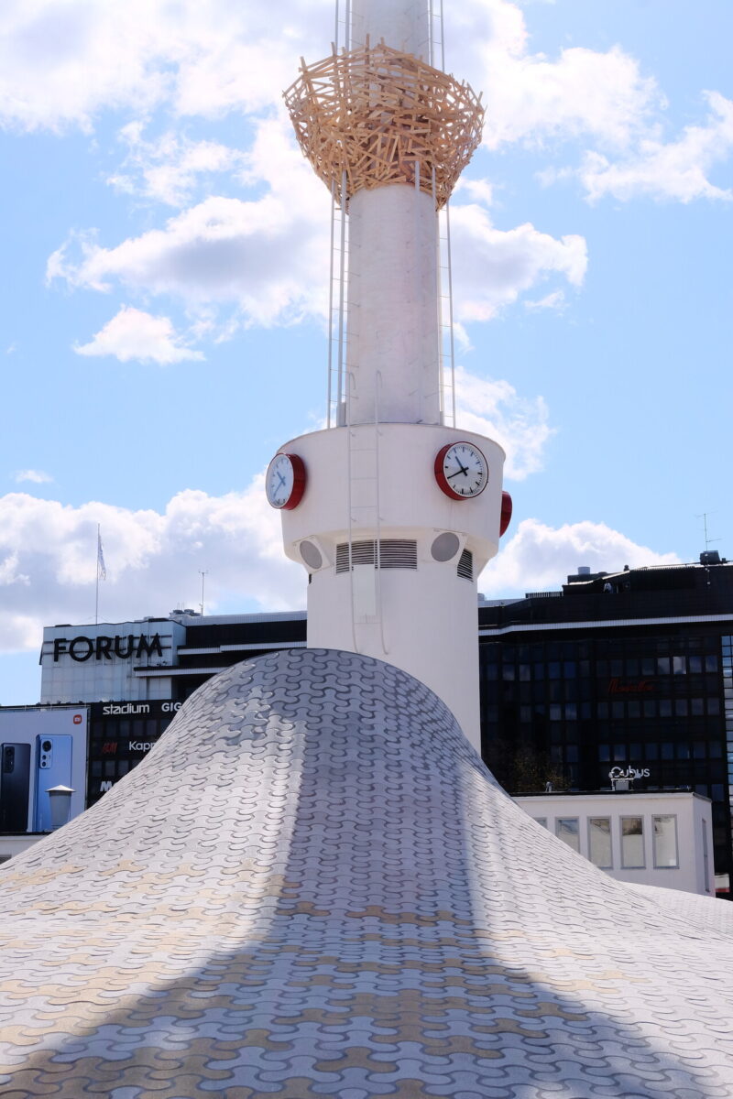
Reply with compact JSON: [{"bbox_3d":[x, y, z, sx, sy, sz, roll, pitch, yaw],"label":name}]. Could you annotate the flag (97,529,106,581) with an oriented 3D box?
[{"bbox_3d":[-20.631,0.501,126.325,0.750,3.900,0.500,2,-10,-9],"label":"flag"}]

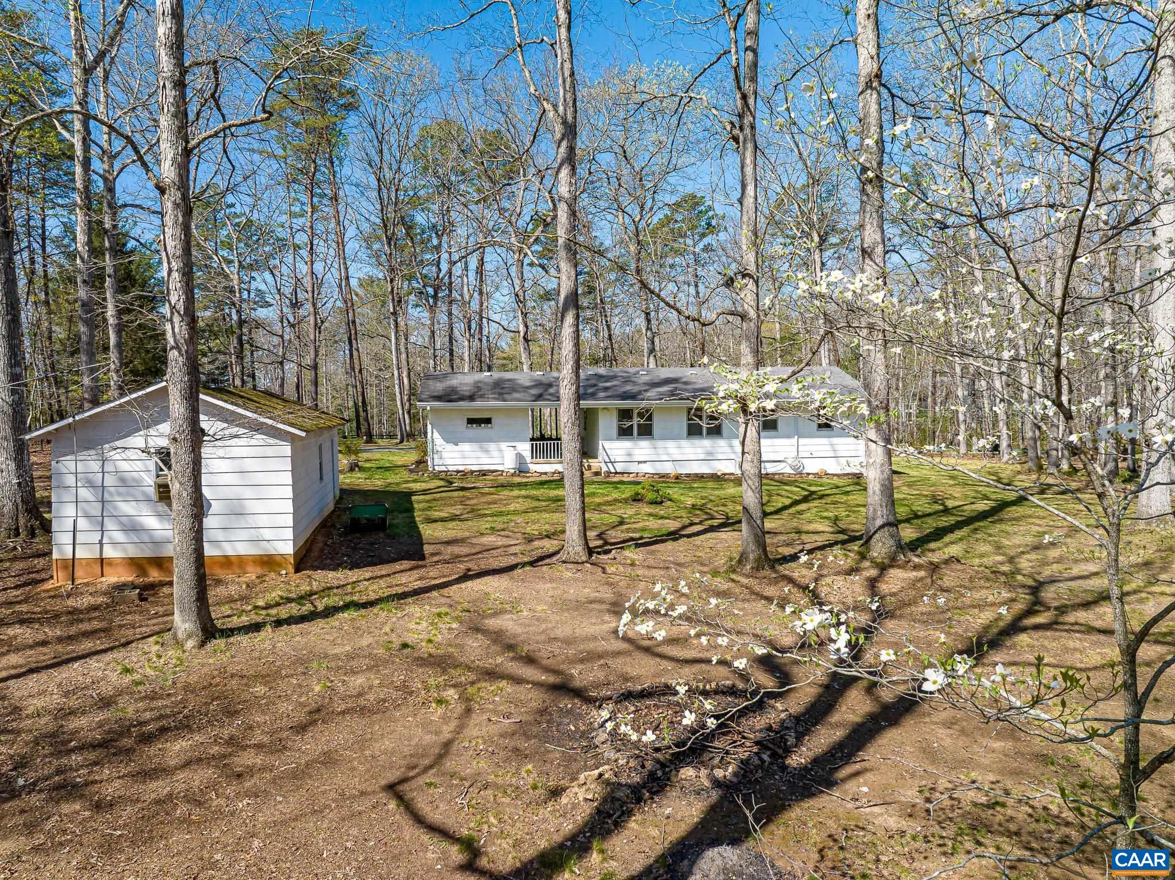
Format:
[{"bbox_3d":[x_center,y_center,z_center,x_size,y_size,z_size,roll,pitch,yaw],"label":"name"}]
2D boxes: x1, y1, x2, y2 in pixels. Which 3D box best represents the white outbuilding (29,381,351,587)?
[{"bbox_3d":[-9.804,0.715,22.078,5.527,4.295,9.773,0,3,-11],"label":"white outbuilding"}]

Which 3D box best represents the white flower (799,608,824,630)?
[{"bbox_3d":[0.908,0.727,3.300,0.090,0.085,0.050,1,3,16],"label":"white flower"}]

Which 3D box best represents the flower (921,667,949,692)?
[{"bbox_3d":[1.238,0.855,2.900,0.090,0.082,0.050,1,3,23],"label":"flower"}]

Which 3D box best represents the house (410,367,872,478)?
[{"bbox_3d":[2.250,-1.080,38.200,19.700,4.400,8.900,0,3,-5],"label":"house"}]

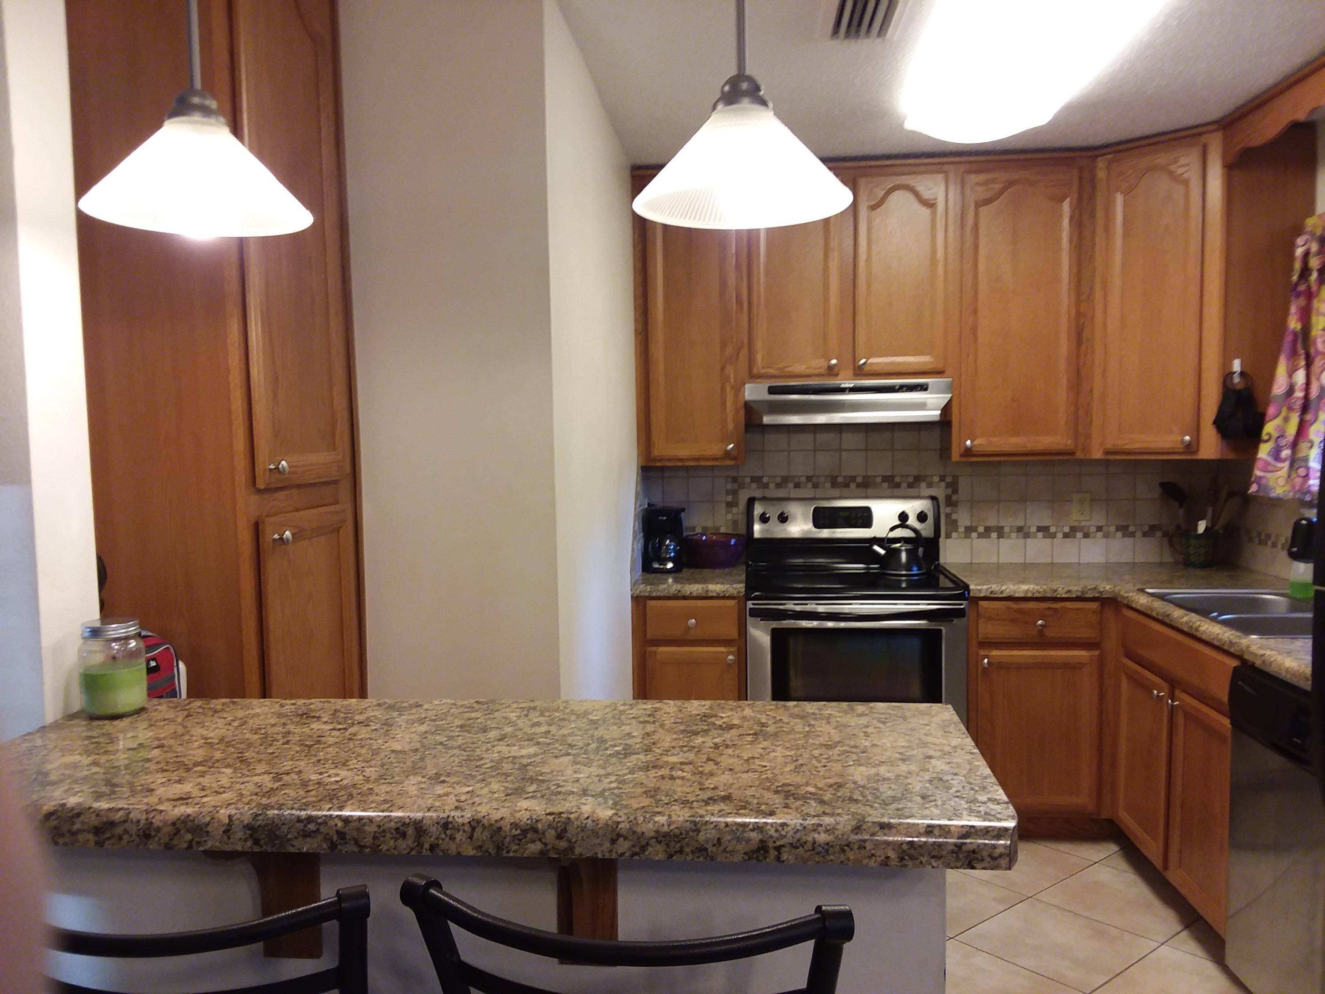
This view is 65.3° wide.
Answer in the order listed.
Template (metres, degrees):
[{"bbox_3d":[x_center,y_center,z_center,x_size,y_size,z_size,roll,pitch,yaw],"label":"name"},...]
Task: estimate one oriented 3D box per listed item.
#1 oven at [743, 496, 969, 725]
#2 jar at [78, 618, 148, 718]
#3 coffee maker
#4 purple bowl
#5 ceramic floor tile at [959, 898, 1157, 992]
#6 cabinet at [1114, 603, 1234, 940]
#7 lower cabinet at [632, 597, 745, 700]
[{"bbox_3d":[0.699,0.611,3.863,0.760,1.180,0.670,0,4,5],"label":"oven"},{"bbox_3d":[-0.786,0.242,1.480,0.086,0.128,0.086,-1,4,0],"label":"jar"},{"bbox_3d":[0.006,0.159,4.029,0.150,0.248,0.200,0,4,5],"label":"coffee maker"},{"bbox_3d":[0.212,0.216,4.088,0.243,0.122,0.243,0,4,5],"label":"purple bowl"},{"bbox_3d":[1.117,1.263,2.926,0.400,0.010,0.400,-4,5,-39],"label":"ceramic floor tile"},{"bbox_3d":[1.796,0.800,3.062,0.620,0.868,0.905,0,4,5],"label":"cabinet"},{"bbox_3d":[0.125,0.764,3.957,0.397,0.872,0.625,0,4,5],"label":"lower cabinet"}]

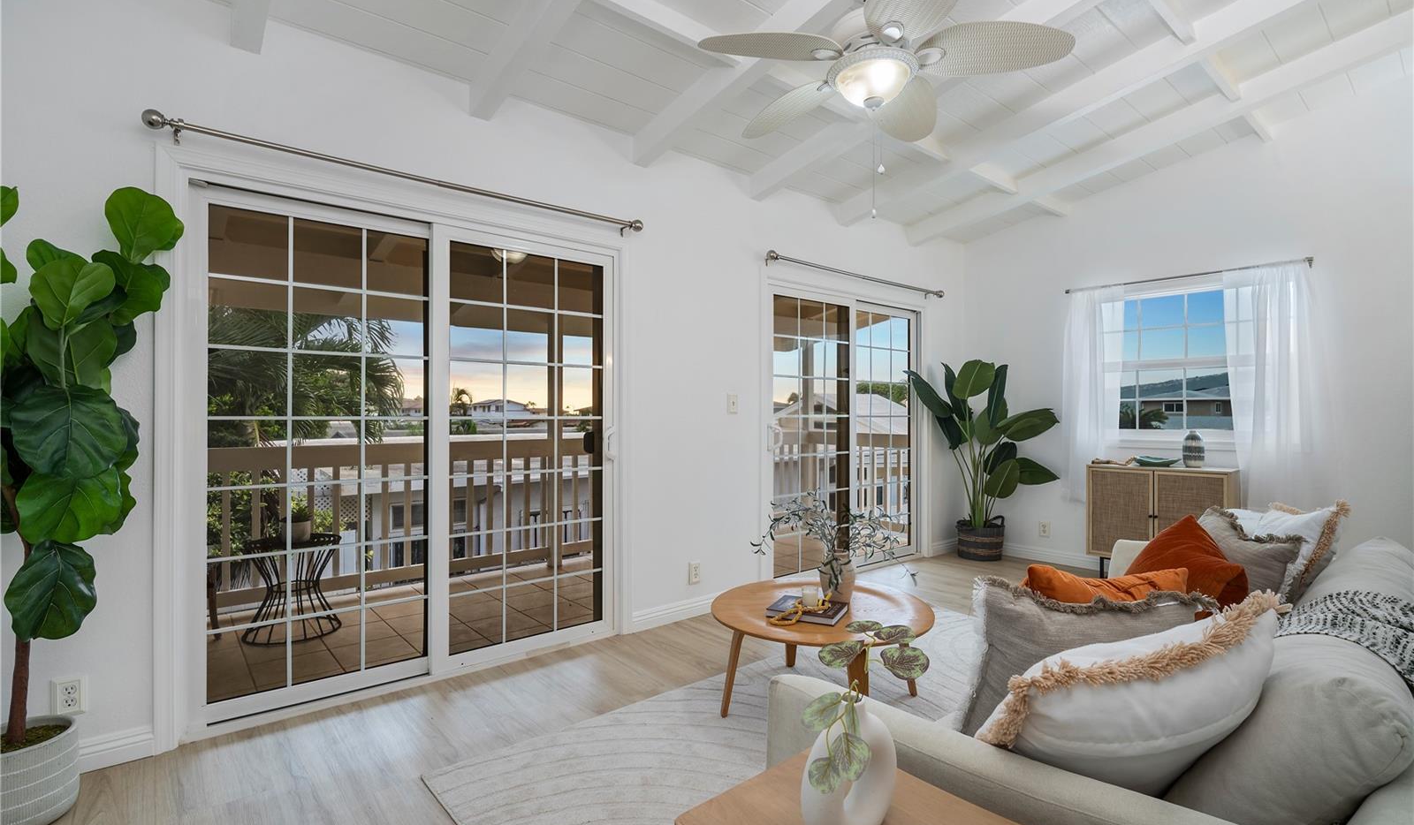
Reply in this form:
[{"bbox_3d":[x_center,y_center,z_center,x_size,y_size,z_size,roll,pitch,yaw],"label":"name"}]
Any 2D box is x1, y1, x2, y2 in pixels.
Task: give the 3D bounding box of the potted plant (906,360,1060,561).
[{"bbox_3d":[2.174,0.374,4.891,0.920,1.590,0.880,0,0,-39],"label":"potted plant"}]

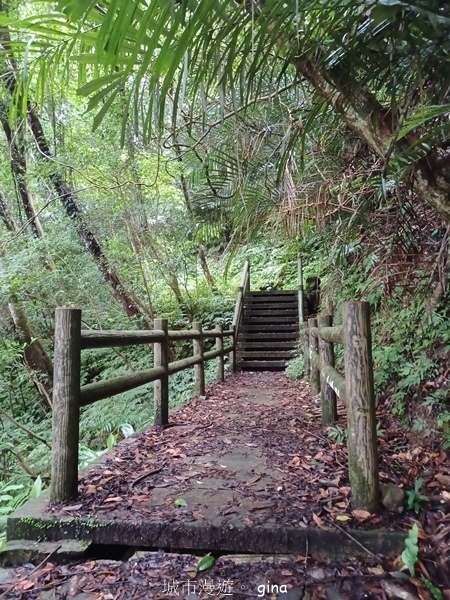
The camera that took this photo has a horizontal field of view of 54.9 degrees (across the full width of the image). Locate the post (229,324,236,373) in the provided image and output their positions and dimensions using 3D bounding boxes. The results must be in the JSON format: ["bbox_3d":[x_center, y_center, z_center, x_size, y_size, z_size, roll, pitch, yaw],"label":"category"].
[{"bbox_3d":[0.165,1.042,9.210,0.135,1.000,0.135,-2,-4,8],"label":"post"}]

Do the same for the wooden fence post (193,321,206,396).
[{"bbox_3d":[-0.333,0.789,5.720,0.135,1.000,0.135,-2,-4,8],"label":"wooden fence post"}]

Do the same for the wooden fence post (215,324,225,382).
[{"bbox_3d":[-0.099,0.917,7.460,0.135,1.000,0.135,-2,-4,8],"label":"wooden fence post"}]

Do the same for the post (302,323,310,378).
[{"bbox_3d":[1.458,0.909,7.800,0.135,1.000,0.135,-2,-4,8],"label":"post"}]

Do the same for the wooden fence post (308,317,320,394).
[{"bbox_3d":[1.201,0.756,5.800,0.135,1.000,0.135,-2,-4,8],"label":"wooden fence post"}]

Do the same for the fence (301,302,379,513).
[{"bbox_3d":[1.057,0.715,4.950,0.145,1.000,5.904,-2,-4,8],"label":"fence"}]

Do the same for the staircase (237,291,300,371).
[{"bbox_3d":[1.154,0.652,10.955,1.370,2.020,2.900,-2,-4,8],"label":"staircase"}]

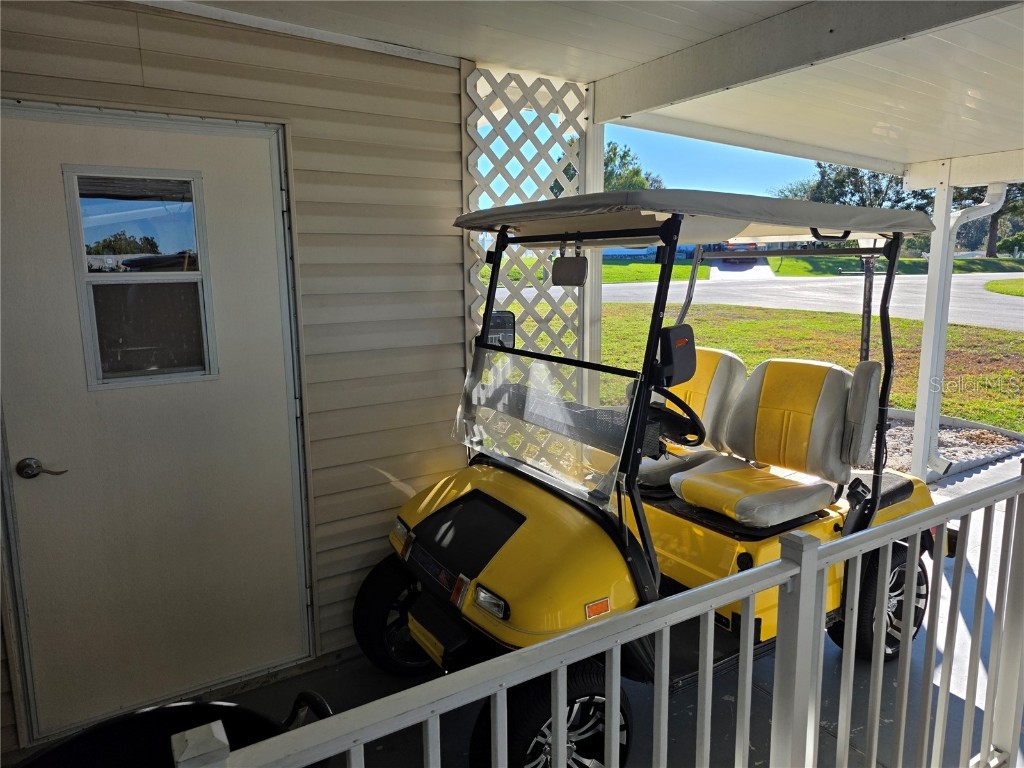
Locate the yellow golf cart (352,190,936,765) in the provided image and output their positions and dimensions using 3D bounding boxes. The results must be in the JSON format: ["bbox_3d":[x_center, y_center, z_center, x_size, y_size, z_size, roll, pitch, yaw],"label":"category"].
[{"bbox_3d":[0.675,0.225,2.737,2.420,1.830,1.170,-6,10,-31],"label":"yellow golf cart"}]

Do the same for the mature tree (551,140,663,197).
[{"bbox_3d":[6.254,-12.609,46.000,7.200,8.000,7.000,-1,9,0],"label":"mature tree"}]

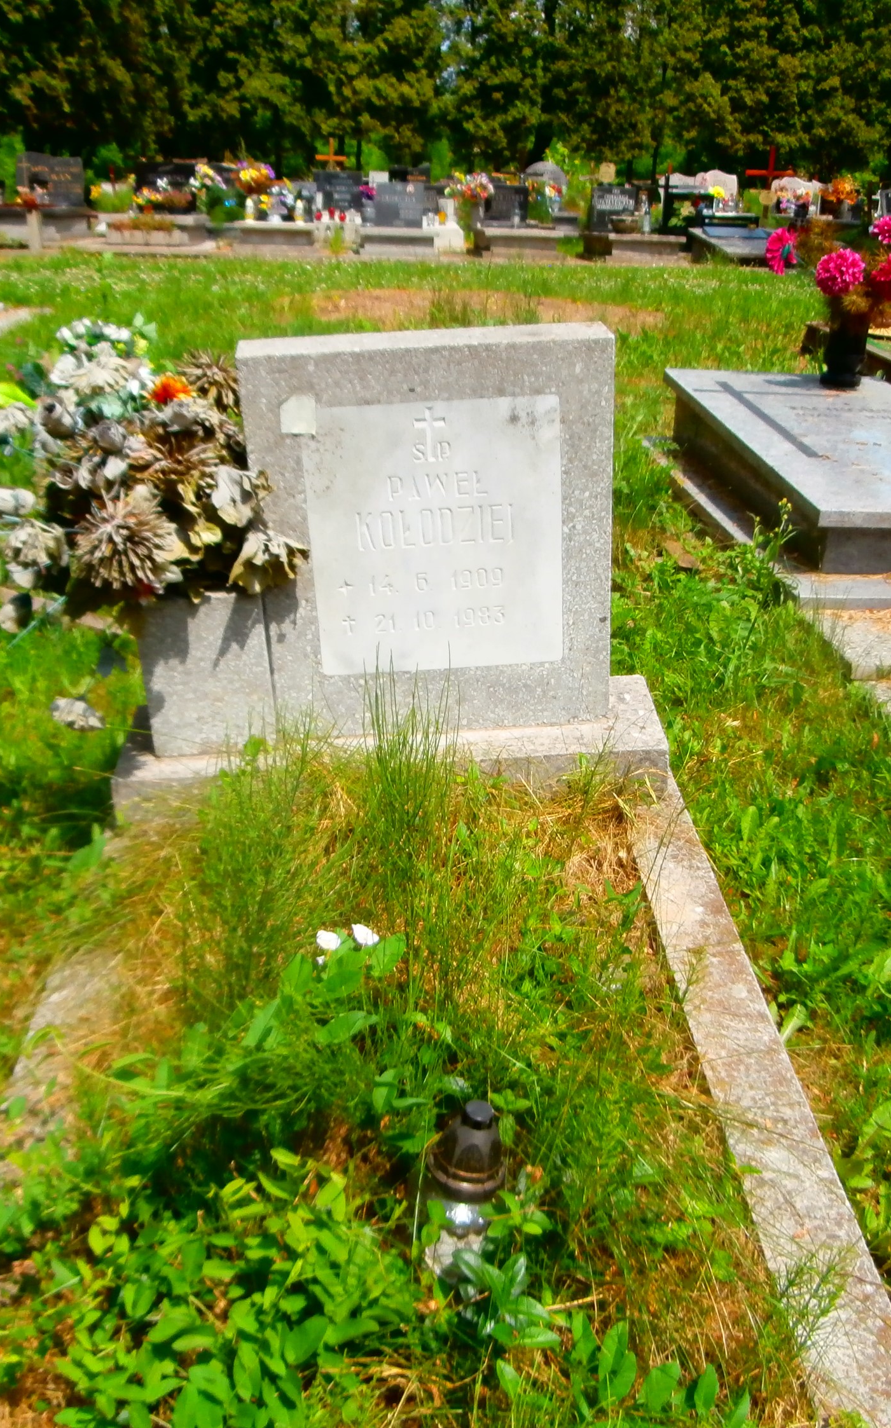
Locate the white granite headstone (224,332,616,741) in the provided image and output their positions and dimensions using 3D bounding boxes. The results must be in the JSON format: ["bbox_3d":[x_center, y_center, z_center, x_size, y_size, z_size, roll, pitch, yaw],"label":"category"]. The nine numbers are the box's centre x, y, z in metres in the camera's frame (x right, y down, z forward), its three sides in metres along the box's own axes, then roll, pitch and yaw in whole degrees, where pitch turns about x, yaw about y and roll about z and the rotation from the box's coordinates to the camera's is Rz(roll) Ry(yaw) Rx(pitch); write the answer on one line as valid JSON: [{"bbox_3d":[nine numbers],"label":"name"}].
[{"bbox_3d":[-0.023,-0.335,2.530,0.664,0.746,0.145,-4,25,-4],"label":"white granite headstone"}]

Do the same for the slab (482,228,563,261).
[{"bbox_3d":[0.822,-5.414,15.134,0.920,0.262,1.600,1,24,-3],"label":"slab"}]

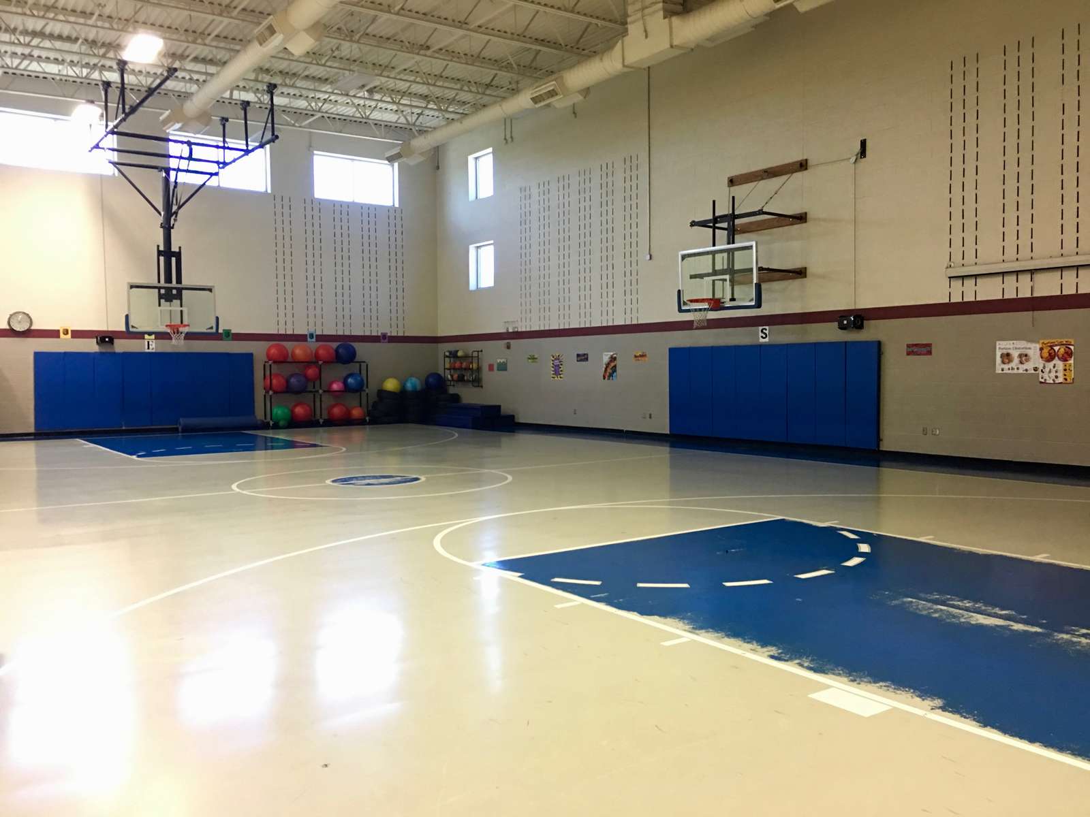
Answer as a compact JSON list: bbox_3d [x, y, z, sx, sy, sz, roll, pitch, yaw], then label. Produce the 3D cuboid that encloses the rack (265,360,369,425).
[{"bbox_3d":[-6.044,-0.397,24.343,2.710,1.710,0.510,-2,3,-36],"label":"rack"}]

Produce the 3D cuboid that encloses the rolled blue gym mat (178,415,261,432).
[{"bbox_3d":[-8.160,0.376,22.860,1.890,0.340,0.340,-2,3,-36],"label":"rolled blue gym mat"}]

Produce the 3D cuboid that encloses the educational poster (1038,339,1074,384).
[{"bbox_3d":[7.084,-0.642,12.644,0.010,0.600,0.460,-2,3,-36],"label":"educational poster"}]

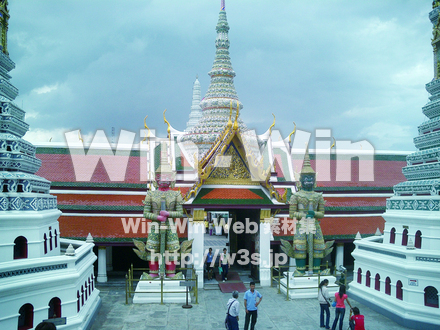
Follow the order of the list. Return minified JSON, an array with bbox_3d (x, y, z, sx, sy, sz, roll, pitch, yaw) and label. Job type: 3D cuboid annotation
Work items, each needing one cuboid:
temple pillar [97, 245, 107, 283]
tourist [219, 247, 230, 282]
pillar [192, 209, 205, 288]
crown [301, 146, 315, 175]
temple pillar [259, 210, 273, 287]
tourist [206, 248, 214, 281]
[{"bbox_3d":[-5.938,4.878,22.452,0.470,2.000,0.470,1,-6,-7],"label":"temple pillar"},{"bbox_3d":[0.224,4.987,22.211,0.520,1.655,0.400,1,-5,-6],"label":"tourist"},{"bbox_3d":[-1.059,4.081,21.957,0.540,3.852,0.540,1,-5,-6],"label":"pillar"},{"bbox_3d":[4.109,-0.282,20.716,0.650,1.405,0.650,1,-5,-6],"label":"crown"},{"bbox_3d":[2.278,4.132,22.495,0.540,3.850,0.540,1,-5,-6],"label":"temple pillar"},{"bbox_3d":[-0.486,5.073,22.843,0.450,1.601,0.350,1,-5,-6],"label":"tourist"}]

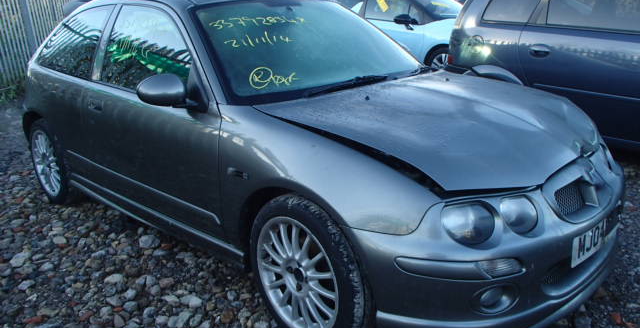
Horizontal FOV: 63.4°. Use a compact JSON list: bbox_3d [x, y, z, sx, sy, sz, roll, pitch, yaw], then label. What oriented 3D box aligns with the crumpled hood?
[{"bbox_3d":[0.584,-0.198,2.192,1.070,0.260,1.420,13,22,42],"label":"crumpled hood"}]

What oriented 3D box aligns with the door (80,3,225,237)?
[{"bbox_3d":[-0.761,-0.285,2.466,1.260,0.980,0.270,13,22,42],"label":"door"}]

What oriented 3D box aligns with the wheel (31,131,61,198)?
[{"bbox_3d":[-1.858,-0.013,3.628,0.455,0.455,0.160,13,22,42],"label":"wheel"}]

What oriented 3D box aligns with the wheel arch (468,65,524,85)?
[{"bbox_3d":[1.548,-0.689,4.628,0.140,0.400,0.760,-17,25,-42],"label":"wheel arch"}]

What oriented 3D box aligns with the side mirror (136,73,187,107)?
[{"bbox_3d":[-0.614,-0.289,2.007,0.125,0.135,0.210,13,22,42],"label":"side mirror"}]

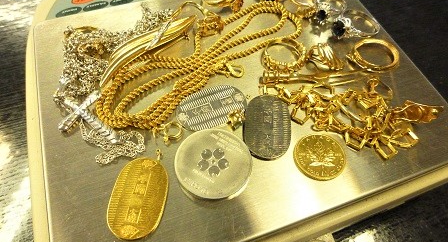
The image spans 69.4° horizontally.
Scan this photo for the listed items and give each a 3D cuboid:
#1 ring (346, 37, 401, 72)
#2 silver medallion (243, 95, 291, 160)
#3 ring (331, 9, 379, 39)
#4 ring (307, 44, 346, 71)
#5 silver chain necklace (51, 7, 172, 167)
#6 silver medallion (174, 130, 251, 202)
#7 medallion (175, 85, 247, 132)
[{"bbox_3d":[0.074,-0.032,0.159,0.021,0.005,0.020,3,56,-5],"label":"ring"},{"bbox_3d":[0.018,0.002,0.137,0.020,0.002,0.031,2,59,-2],"label":"silver medallion"},{"bbox_3d":[0.069,-0.050,0.167,0.026,0.008,0.021,-14,59,-23],"label":"ring"},{"bbox_3d":[0.048,-0.030,0.154,0.014,0.009,0.018,-30,65,-19],"label":"ring"},{"bbox_3d":[-0.054,-0.023,0.142,0.050,0.009,0.089,5,58,-1],"label":"silver chain necklace"},{"bbox_3d":[-0.004,0.017,0.123,0.029,0.003,0.029,2,58,-3],"label":"silver medallion"},{"bbox_3d":[-0.005,-0.005,0.140,0.031,0.002,0.021,-18,62,-14],"label":"medallion"}]

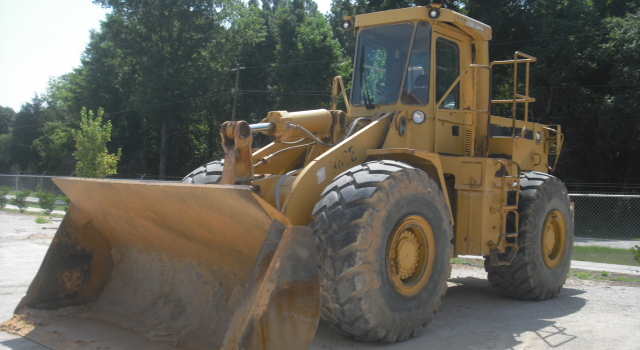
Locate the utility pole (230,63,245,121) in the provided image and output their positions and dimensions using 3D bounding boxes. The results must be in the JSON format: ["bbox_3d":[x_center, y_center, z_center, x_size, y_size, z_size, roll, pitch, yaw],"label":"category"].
[{"bbox_3d":[-5.944,-3.040,48.000,1.300,9.200,0.400,4,-1,41],"label":"utility pole"}]

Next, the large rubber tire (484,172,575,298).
[{"bbox_3d":[2.920,0.817,9.574,0.663,1.667,1.737,2,0,40],"label":"large rubber tire"}]

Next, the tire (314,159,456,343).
[{"bbox_3d":[0.676,0.732,6.979,0.663,1.667,1.737,2,0,42],"label":"tire"}]

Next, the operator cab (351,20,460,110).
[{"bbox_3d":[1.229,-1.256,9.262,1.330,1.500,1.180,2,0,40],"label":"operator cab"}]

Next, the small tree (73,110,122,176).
[{"bbox_3d":[-7.881,-0.516,25.000,1.750,3.800,1.700,2,0,0],"label":"small tree"}]

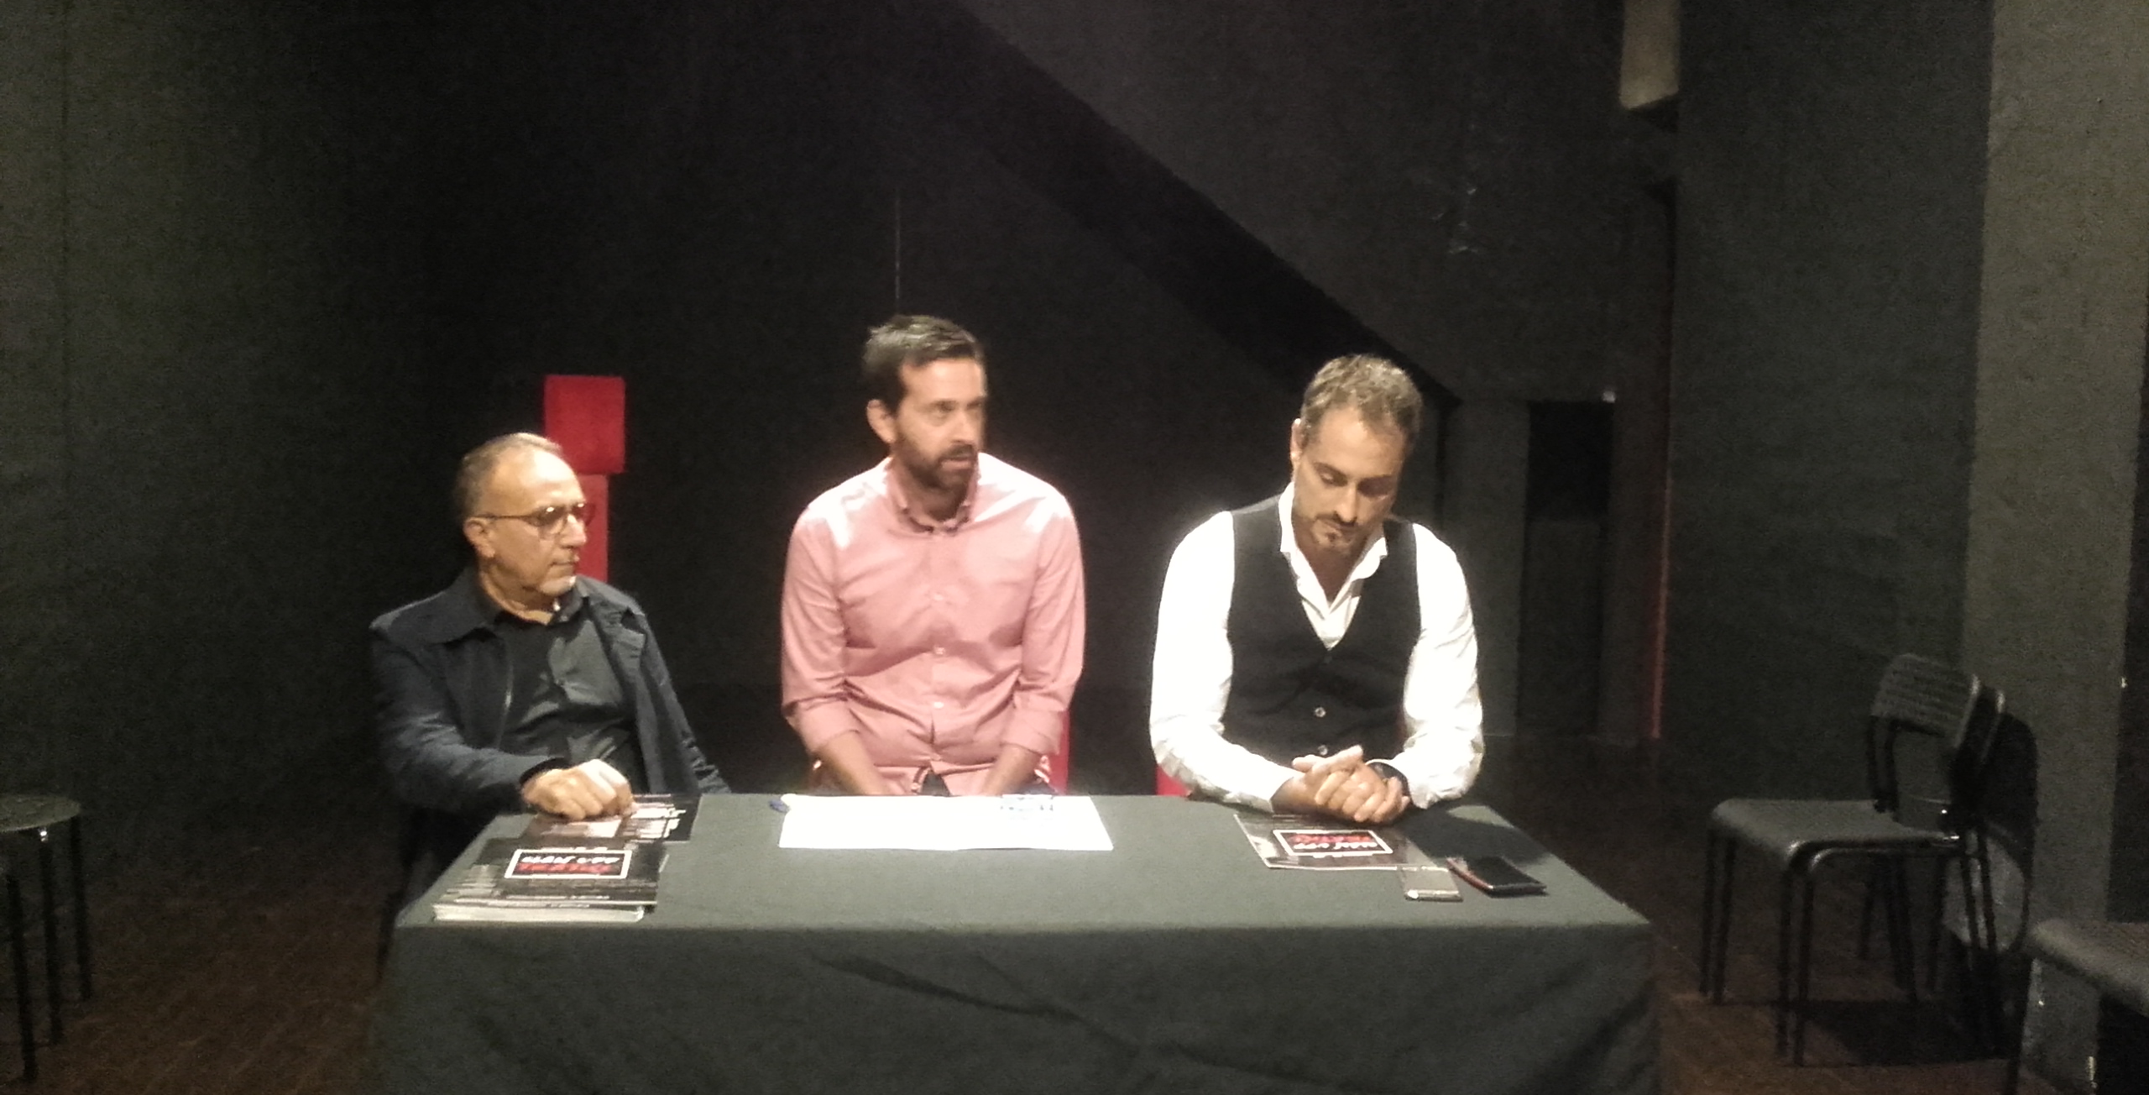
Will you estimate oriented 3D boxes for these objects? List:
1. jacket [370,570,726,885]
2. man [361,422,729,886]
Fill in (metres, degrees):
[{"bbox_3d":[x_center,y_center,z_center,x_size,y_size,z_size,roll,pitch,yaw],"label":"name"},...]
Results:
[{"bbox_3d":[-0.742,0.298,2.465,0.510,0.580,0.440,-2,5,-40],"label":"jacket"},{"bbox_3d":[-0.641,0.467,2.375,0.560,1.230,0.820,-2,5,-40],"label":"man"}]

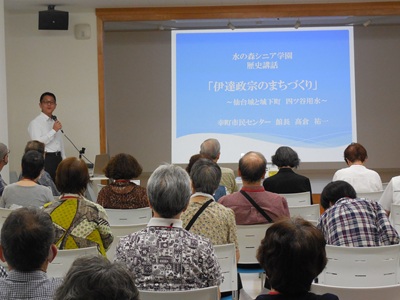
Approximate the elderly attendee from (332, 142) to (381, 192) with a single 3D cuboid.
[{"bbox_3d":[1.445,0.534,8.524,0.460,1.203,0.750,-2,2,-2],"label":"elderly attendee"}]

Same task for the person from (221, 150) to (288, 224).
[{"bbox_3d":[0.385,0.627,6.375,0.500,1.246,0.750,-1,2,2],"label":"person"}]

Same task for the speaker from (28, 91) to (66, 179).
[{"bbox_3d":[-1.487,0.306,9.236,0.450,1.745,0.340,-3,3,-37],"label":"speaker"}]

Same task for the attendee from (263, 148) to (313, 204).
[{"bbox_3d":[0.786,0.564,8.274,0.460,1.197,0.750,-1,2,3],"label":"attendee"}]

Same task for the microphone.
[{"bbox_3d":[-1.368,-0.248,9.020,0.050,0.220,0.050,-15,-29,-30],"label":"microphone"}]

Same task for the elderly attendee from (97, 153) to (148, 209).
[{"bbox_3d":[-0.586,0.628,7.325,0.440,1.215,0.750,-1,2,5],"label":"elderly attendee"}]

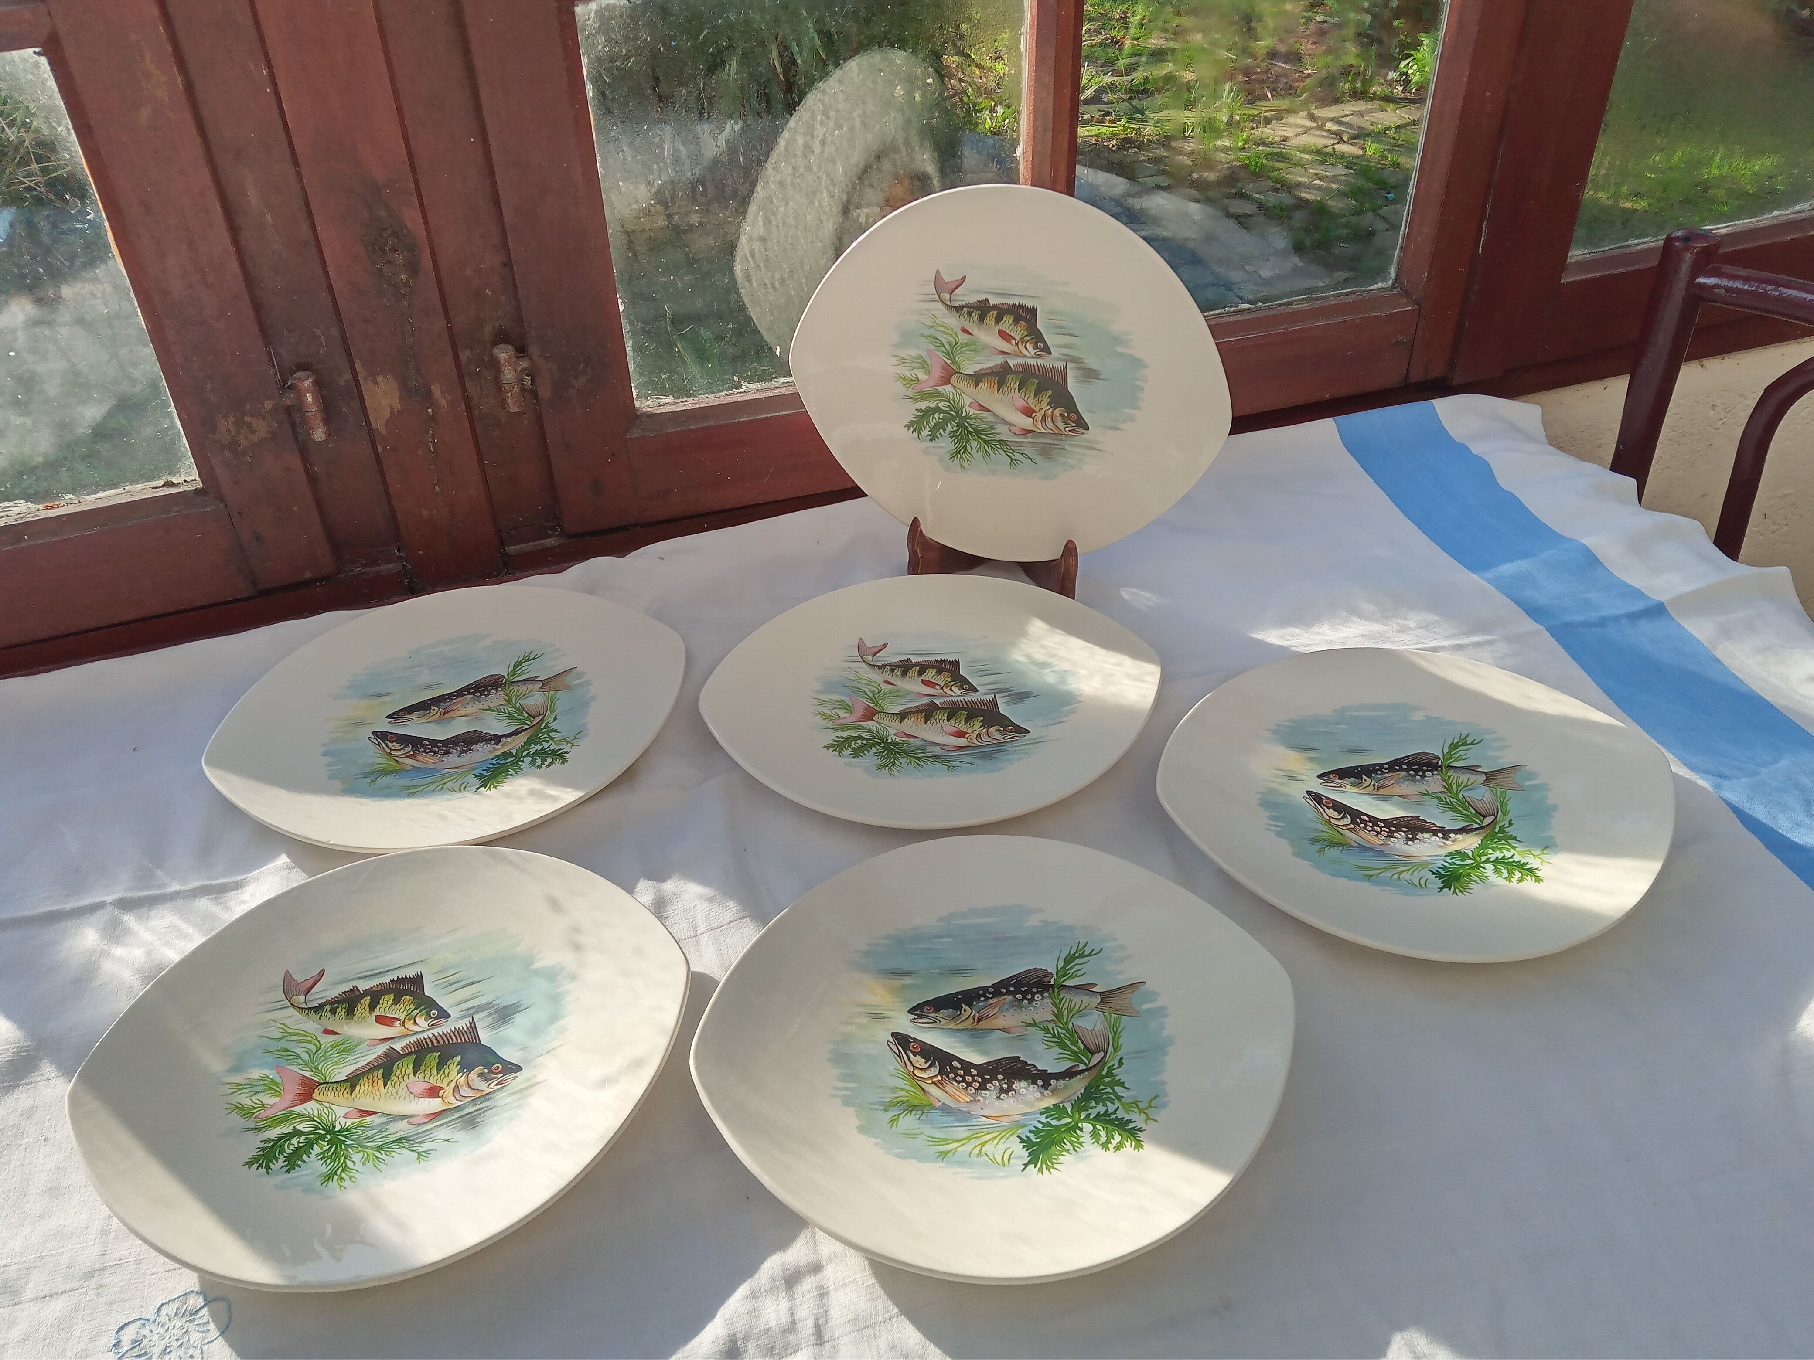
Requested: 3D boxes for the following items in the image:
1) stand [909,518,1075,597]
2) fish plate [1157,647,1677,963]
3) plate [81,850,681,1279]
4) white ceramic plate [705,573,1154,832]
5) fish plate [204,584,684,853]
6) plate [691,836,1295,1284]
[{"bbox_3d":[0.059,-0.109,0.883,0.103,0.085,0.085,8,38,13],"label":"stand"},{"bbox_3d":[0.243,0.059,0.711,0.245,0.021,0.222,-1,38,1],"label":"fish plate"},{"bbox_3d":[-0.209,0.152,0.603,0.245,0.021,0.222,-9,38,-8],"label":"plate"},{"bbox_3d":[0.013,0.012,0.780,0.245,0.021,0.222,-3,37,-1],"label":"white ceramic plate"},{"bbox_3d":[-0.238,0.020,0.778,0.245,0.021,0.222,-13,39,-14],"label":"fish plate"},{"bbox_3d":[0.036,0.148,0.601,0.245,0.021,0.222,-5,37,-3],"label":"plate"}]

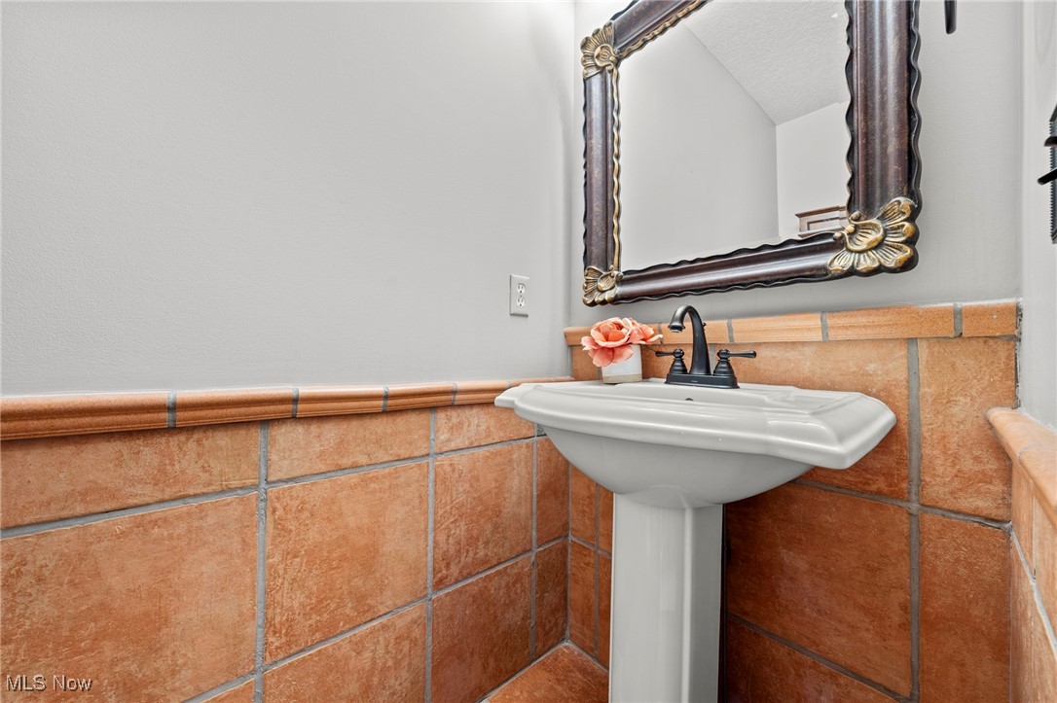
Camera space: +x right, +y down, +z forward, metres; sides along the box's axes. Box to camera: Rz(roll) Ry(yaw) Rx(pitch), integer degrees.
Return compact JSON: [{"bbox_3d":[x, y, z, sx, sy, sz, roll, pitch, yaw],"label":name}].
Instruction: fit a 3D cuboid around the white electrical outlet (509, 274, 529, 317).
[{"bbox_3d":[-0.023,-0.156,1.079,0.070,0.115,0.007,2,-1,-42],"label":"white electrical outlet"}]

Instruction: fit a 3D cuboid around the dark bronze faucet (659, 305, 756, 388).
[{"bbox_3d":[0.352,-0.012,0.825,0.155,0.174,0.222,2,-1,-42],"label":"dark bronze faucet"}]

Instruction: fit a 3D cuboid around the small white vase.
[{"bbox_3d":[0.232,0.031,0.949,0.092,0.087,0.092,-3,-2,14],"label":"small white vase"}]

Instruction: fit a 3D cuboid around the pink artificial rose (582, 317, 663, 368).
[{"bbox_3d":[0.227,-0.022,0.928,0.190,0.118,0.135,1,-1,14],"label":"pink artificial rose"}]

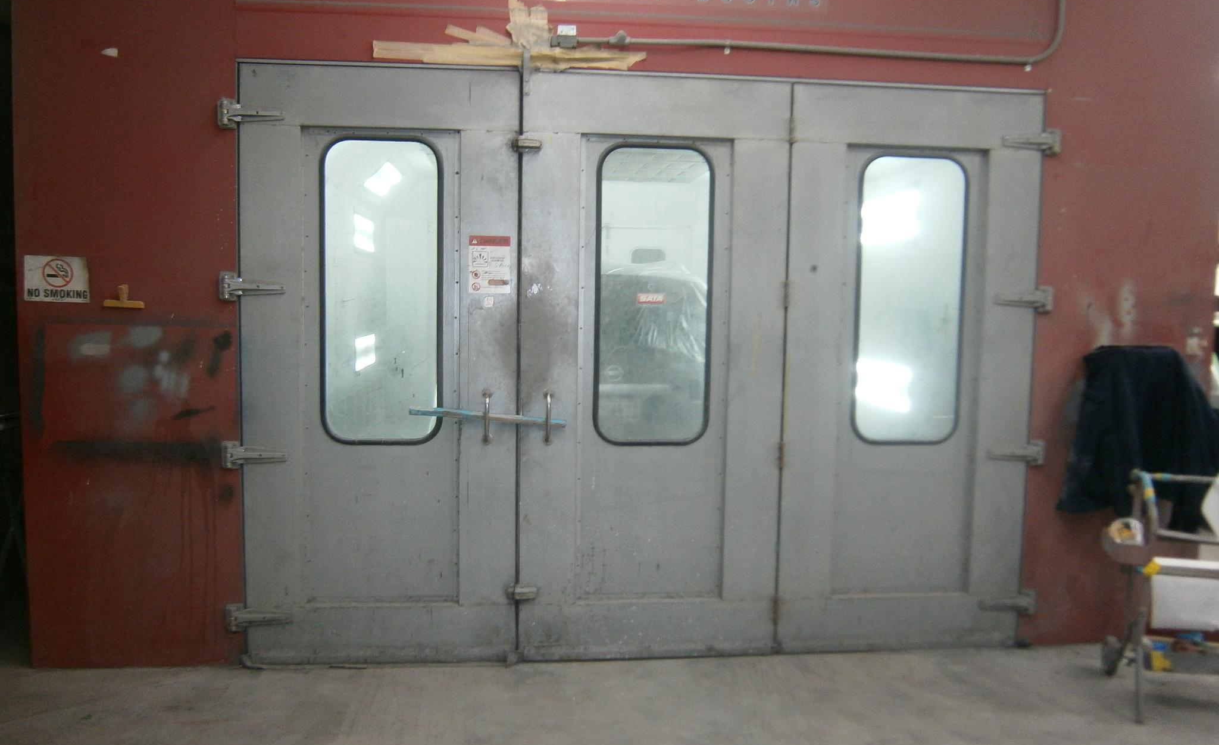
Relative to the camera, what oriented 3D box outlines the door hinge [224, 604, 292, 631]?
[{"bbox_3d":[-1.515,1.059,3.955,0.258,0.102,0.055,0,4,-6],"label":"door hinge"}]

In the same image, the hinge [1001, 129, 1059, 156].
[{"bbox_3d":[1.908,-1.043,4.146,0.244,0.106,0.055,0,4,-6],"label":"hinge"}]

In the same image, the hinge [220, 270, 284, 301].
[{"bbox_3d":[-1.502,-0.362,3.849,0.258,0.112,0.055,0,4,-6],"label":"hinge"}]

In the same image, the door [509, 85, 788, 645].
[{"bbox_3d":[0.196,0.009,4.096,1.178,2.558,0.055,0,4,-6],"label":"door"}]

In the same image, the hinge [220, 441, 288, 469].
[{"bbox_3d":[-1.512,0.350,3.902,0.258,0.112,0.055,0,4,-6],"label":"hinge"}]

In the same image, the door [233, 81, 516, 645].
[{"bbox_3d":[-0.982,0.001,3.975,1.159,2.558,0.055,0,4,-6],"label":"door"}]

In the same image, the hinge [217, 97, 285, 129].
[{"bbox_3d":[-1.486,-1.075,3.797,0.258,0.112,0.055,0,4,-6],"label":"hinge"}]

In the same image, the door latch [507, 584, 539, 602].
[{"bbox_3d":[-0.386,0.977,4.059,0.142,0.059,0.050,0,4,-6],"label":"door latch"}]

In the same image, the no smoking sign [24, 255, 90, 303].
[{"bbox_3d":[-2.284,-0.385,3.786,0.252,0.184,0.005,0,4,-6],"label":"no smoking sign"}]

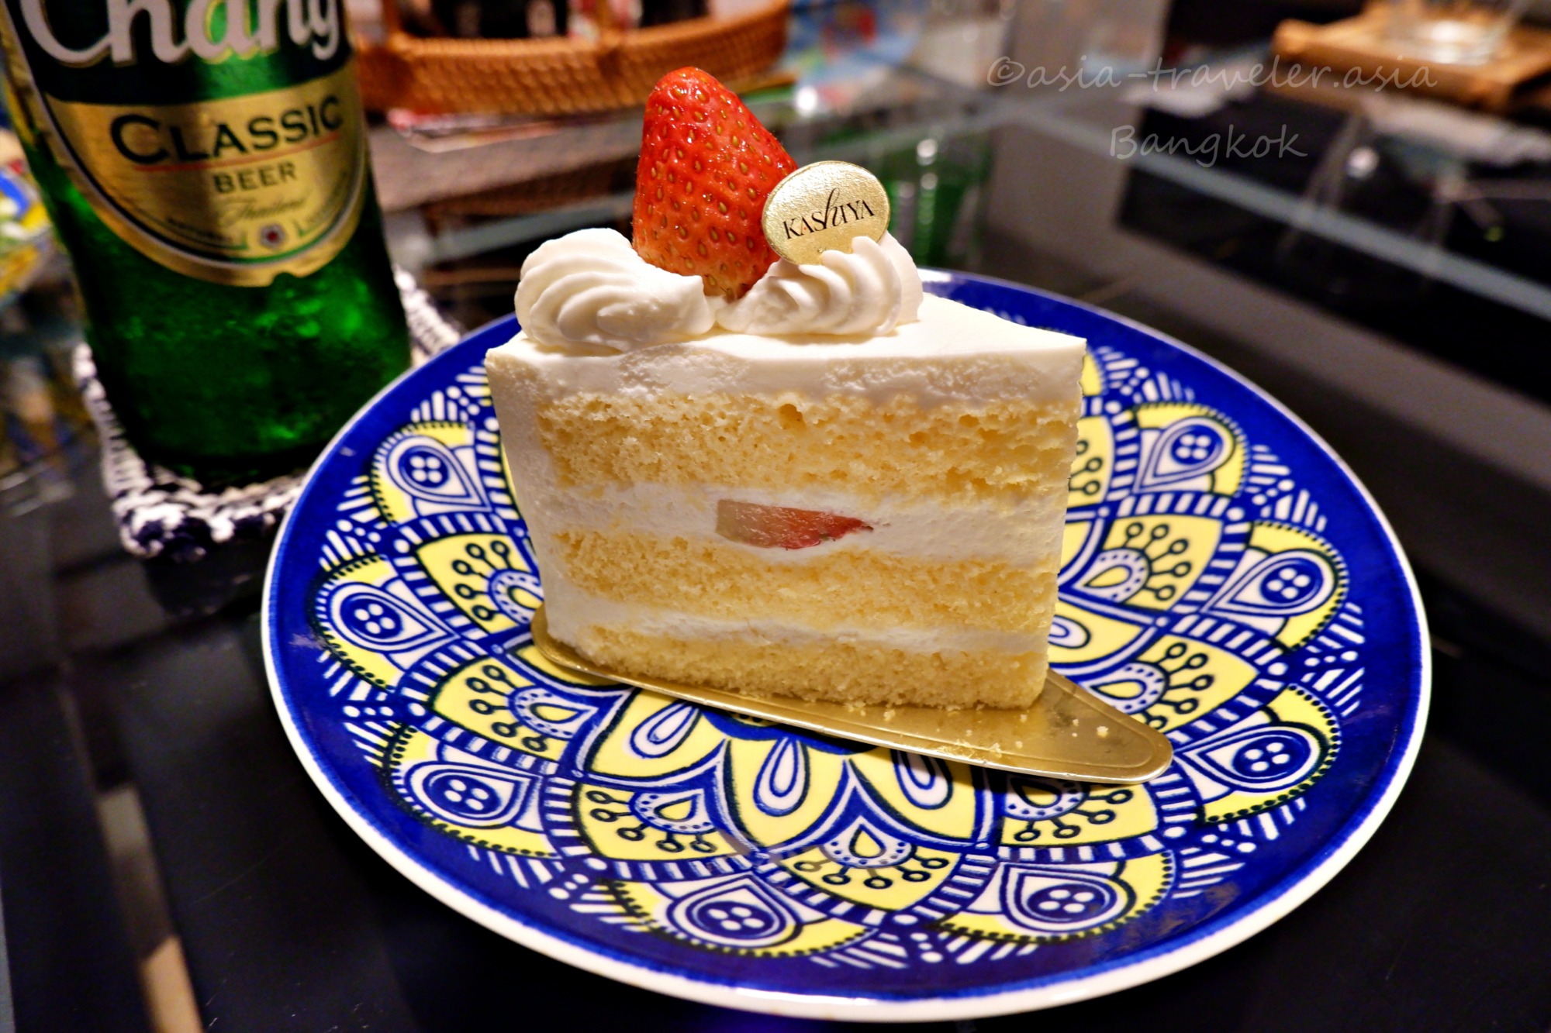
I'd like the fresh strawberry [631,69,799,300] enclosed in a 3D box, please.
[{"bbox_3d":[-0.009,-0.052,0.156,0.027,0.035,0.026,-3,38,3],"label":"fresh strawberry"}]

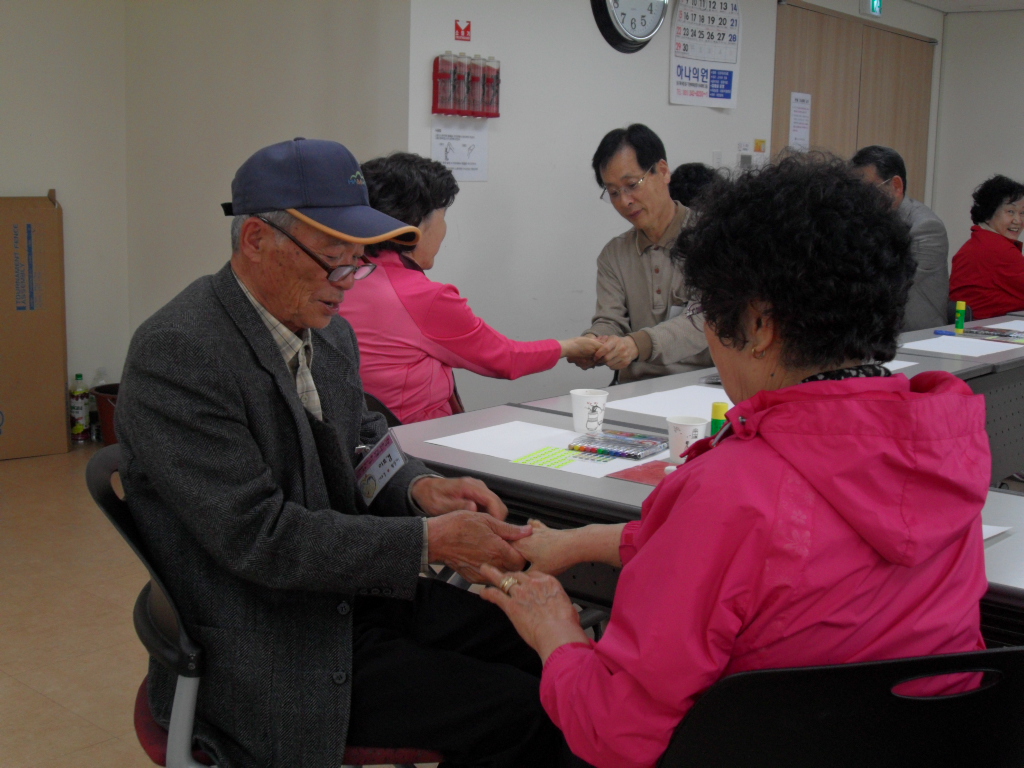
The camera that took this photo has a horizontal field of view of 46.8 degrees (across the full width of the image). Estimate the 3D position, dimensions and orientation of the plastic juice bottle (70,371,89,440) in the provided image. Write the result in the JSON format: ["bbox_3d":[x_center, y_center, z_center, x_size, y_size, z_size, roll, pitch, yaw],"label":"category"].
[{"bbox_3d":[-1.970,0.104,5.377,0.090,0.315,0.090,-3,10,-20],"label":"plastic juice bottle"}]

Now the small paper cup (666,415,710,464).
[{"bbox_3d":[0.303,0.096,2.026,0.073,0.077,0.073,2,10,9],"label":"small paper cup"}]

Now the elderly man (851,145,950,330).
[{"bbox_3d":[1.312,-0.195,4.397,0.500,1.340,0.700,9,13,41],"label":"elderly man"}]

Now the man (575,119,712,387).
[{"bbox_3d":[0.279,-0.005,3.162,0.500,1.340,0.720,8,12,37],"label":"man"}]

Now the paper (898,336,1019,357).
[{"bbox_3d":[1.380,-0.116,3.632,0.260,0.003,0.380,9,13,41],"label":"paper"}]

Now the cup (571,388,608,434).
[{"bbox_3d":[0.149,0.052,2.274,0.073,0.077,0.073,2,10,4],"label":"cup"}]

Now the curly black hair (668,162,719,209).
[{"bbox_3d":[0.603,-0.646,3.950,0.200,0.200,0.210,9,13,41],"label":"curly black hair"}]

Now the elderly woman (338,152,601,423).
[{"bbox_3d":[-0.111,0.095,2.796,0.750,1.250,0.480,-7,12,-40],"label":"elderly woman"}]

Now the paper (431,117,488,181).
[{"bbox_3d":[-0.194,-0.882,4.506,0.004,0.210,0.295,9,13,41],"label":"paper"}]

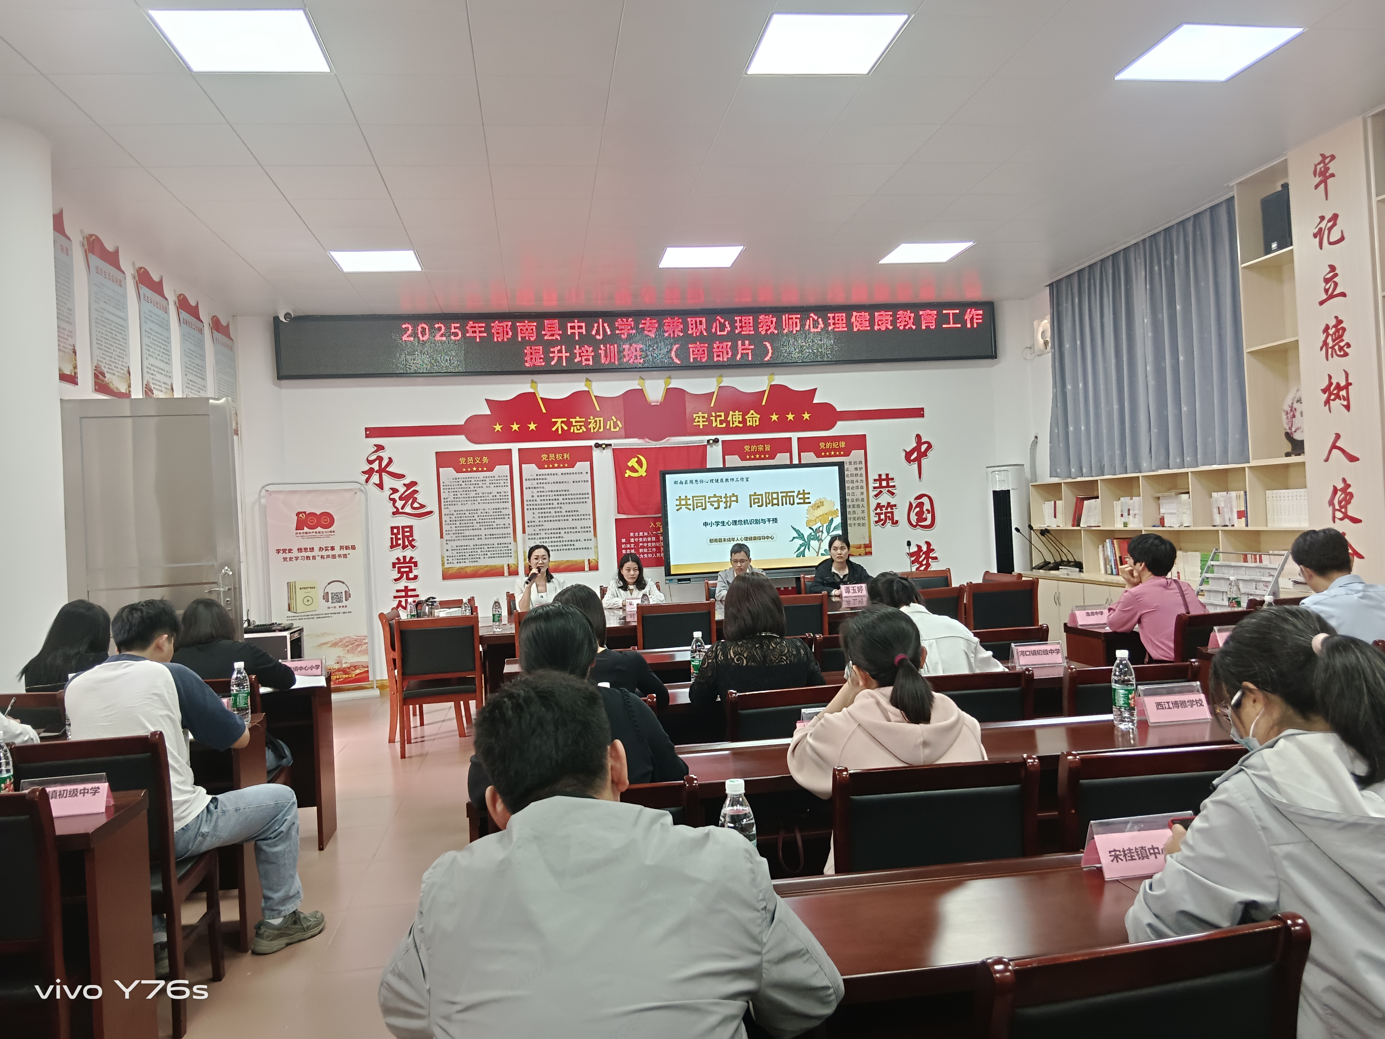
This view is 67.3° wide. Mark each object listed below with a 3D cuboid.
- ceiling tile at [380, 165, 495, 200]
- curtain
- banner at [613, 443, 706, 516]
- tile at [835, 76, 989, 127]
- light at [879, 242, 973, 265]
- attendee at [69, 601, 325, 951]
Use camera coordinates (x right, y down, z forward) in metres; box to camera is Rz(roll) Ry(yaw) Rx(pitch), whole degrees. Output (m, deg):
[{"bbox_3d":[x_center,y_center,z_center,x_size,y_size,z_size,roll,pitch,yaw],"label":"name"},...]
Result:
[{"bbox_3d":[-1.475,-1.965,6.063,0.600,0.020,0.590,-3,0,-8],"label":"ceiling tile"},{"bbox_3d":[3.585,-1.298,8.531,0.130,1.810,2.750,-3,0,-8],"label":"curtain"},{"bbox_3d":[-0.283,-0.396,10.070,0.930,0.640,0.030,-3,0,-8],"label":"banner"},{"bbox_3d":[1.123,-2.159,5.376,0.610,0.020,0.600,-3,0,-8],"label":"tile"},{"bbox_3d":[1.853,-2.125,8.287,0.595,0.030,0.595,-3,0,-8],"label":"light"},{"bbox_3d":[-1.694,0.890,3.549,0.690,1.265,0.790,-3,0,3],"label":"attendee"}]

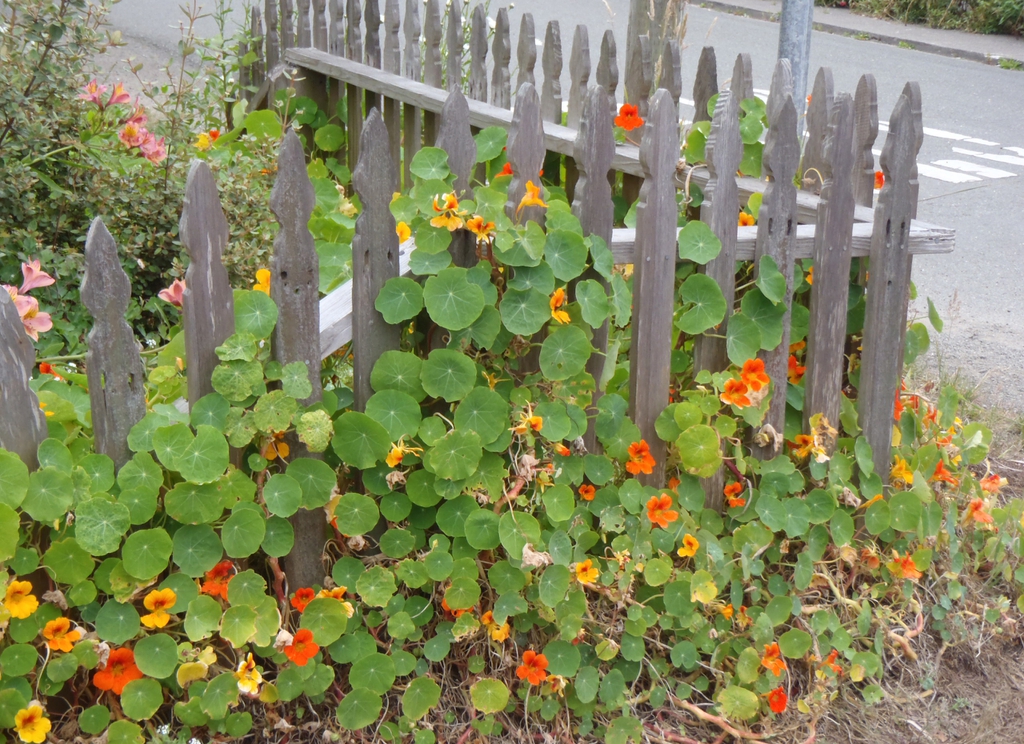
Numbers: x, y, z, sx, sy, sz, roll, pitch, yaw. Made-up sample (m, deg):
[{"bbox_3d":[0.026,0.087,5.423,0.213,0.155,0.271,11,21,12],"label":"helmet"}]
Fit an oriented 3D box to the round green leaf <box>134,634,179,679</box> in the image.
[{"bbox_3d":[-0.466,0.373,2.325,0.057,0.059,0.018,-5,-11,-12],"label":"round green leaf"}]

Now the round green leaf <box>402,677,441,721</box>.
[{"bbox_3d":[-0.158,0.570,3.100,0.066,0.077,0.018,3,-17,7],"label":"round green leaf"}]

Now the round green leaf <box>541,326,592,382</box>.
[{"bbox_3d":[0.088,-0.030,2.930,0.083,0.089,0.020,4,-3,9],"label":"round green leaf"}]

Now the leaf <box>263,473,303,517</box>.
[{"bbox_3d":[-0.360,0.192,2.788,0.065,0.069,0.020,-3,-6,-8],"label":"leaf"}]

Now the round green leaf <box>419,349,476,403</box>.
[{"bbox_3d":[-0.107,0.006,3.030,0.094,0.093,0.024,0,-17,-2],"label":"round green leaf"}]

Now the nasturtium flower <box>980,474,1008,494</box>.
[{"bbox_3d":[0.876,0.204,3.221,0.041,0.037,0.045,2,14,-41],"label":"nasturtium flower"}]

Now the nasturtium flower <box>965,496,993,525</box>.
[{"bbox_3d":[1.014,0.301,3.860,0.055,0.058,0.055,-11,9,39],"label":"nasturtium flower"}]

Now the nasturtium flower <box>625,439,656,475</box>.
[{"bbox_3d":[0.202,0.136,2.837,0.051,0.057,0.040,-3,-5,-12],"label":"nasturtium flower"}]

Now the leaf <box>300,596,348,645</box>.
[{"bbox_3d":[-0.328,0.434,3.100,0.082,0.086,0.020,-1,-17,-3],"label":"leaf"}]

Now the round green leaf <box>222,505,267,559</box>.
[{"bbox_3d":[-0.428,0.256,2.830,0.075,0.080,0.022,2,-21,4],"label":"round green leaf"}]

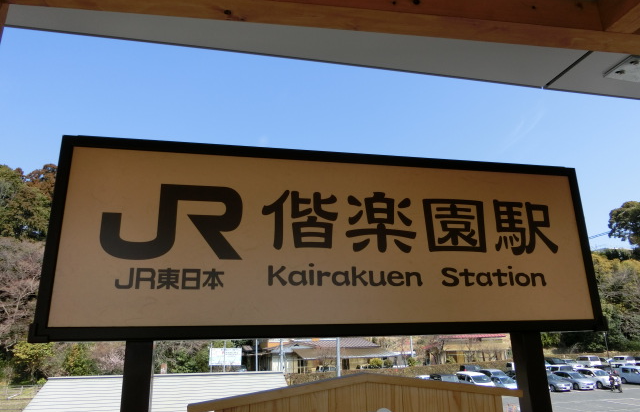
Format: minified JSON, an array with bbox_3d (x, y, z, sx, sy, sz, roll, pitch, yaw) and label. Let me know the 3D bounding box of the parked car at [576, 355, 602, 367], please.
[{"bbox_3d":[39.660,23.237,68.225,1.600,1.880,3.700,1,-17,-9],"label":"parked car"}]

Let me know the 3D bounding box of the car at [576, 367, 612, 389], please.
[{"bbox_3d":[26.174,16.401,44.052,1.740,1.620,4.300,3,-17,-15],"label":"car"}]

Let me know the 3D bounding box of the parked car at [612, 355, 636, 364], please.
[{"bbox_3d":[44.541,23.022,67.766,1.600,1.850,3.700,1,-17,-9],"label":"parked car"}]

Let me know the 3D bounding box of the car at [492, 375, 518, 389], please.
[{"bbox_3d":[15.928,15.583,40.380,1.670,1.460,4.100,3,-17,-15],"label":"car"}]

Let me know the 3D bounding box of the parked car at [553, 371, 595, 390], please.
[{"bbox_3d":[23.543,16.349,43.414,1.710,1.450,4.500,3,-17,-15],"label":"parked car"}]

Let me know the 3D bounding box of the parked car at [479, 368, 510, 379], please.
[{"bbox_3d":[18.080,17.719,47.729,1.700,1.500,4.400,3,-17,-15],"label":"parked car"}]

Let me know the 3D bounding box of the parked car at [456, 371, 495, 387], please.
[{"bbox_3d":[13.729,15.527,40.437,1.740,1.680,4.500,3,-17,-15],"label":"parked car"}]

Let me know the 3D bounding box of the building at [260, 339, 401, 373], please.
[{"bbox_3d":[2.376,22.647,70.701,16.500,5.800,10.500,5,-18,-20],"label":"building"}]

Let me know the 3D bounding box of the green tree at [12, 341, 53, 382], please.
[{"bbox_3d":[-37.612,20.788,61.221,4.800,5.400,4.800,8,-19,-29],"label":"green tree"}]

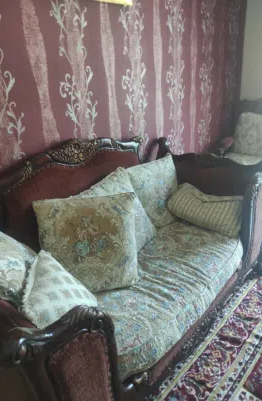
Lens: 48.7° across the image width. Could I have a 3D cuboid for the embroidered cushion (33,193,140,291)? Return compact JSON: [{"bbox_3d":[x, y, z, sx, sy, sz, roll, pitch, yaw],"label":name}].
[{"bbox_3d":[-0.201,0.212,1.395,0.470,0.470,0.150,-5,14,-8],"label":"embroidered cushion"}]

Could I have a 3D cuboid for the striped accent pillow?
[{"bbox_3d":[0.513,0.046,1.975,0.500,0.260,0.150,15,6,40],"label":"striped accent pillow"}]

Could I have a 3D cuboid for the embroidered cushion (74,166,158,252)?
[{"bbox_3d":[-0.064,0.112,1.627,0.140,0.470,0.470,-17,16,38],"label":"embroidered cushion"}]

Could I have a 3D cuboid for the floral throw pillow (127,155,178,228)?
[{"bbox_3d":[0.117,-0.016,1.879,0.465,0.465,0.140,-20,19,-30],"label":"floral throw pillow"}]

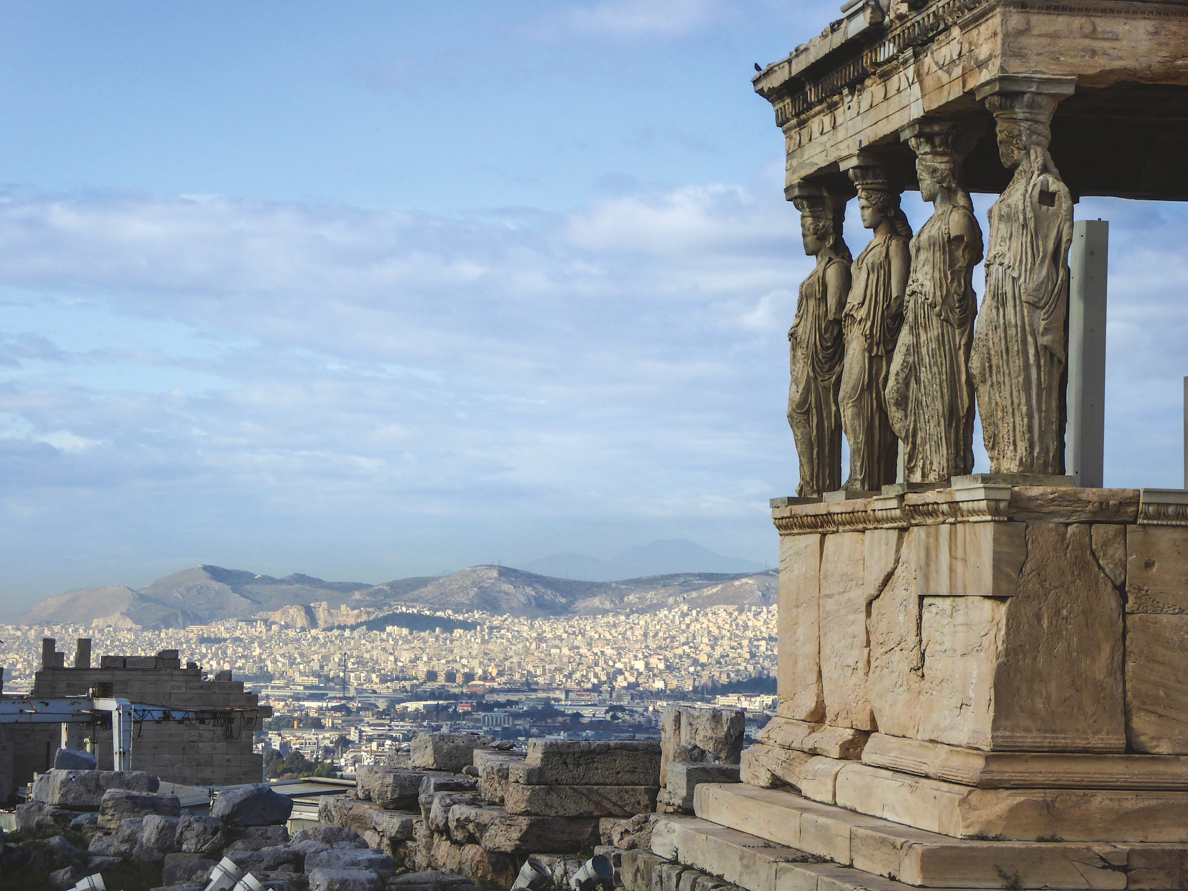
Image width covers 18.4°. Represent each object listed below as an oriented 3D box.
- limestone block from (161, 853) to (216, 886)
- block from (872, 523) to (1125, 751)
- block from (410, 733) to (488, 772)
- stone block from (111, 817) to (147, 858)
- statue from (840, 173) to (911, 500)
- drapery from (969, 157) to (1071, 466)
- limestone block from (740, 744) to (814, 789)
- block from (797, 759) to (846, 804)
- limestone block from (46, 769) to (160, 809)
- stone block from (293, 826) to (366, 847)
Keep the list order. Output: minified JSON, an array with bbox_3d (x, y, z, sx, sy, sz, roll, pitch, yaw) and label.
[{"bbox_3d":[-3.713,3.888,33.710,0.447,0.268,0.400,1,-2,1],"label":"limestone block"},{"bbox_3d":[2.438,1.156,22.539,0.780,1.310,2.940,2,-2,-9],"label":"block"},{"bbox_3d":[-1.167,2.468,29.500,0.500,0.290,0.700,2,-2,-9],"label":"block"},{"bbox_3d":[-3.813,3.225,30.200,0.320,0.330,0.330,2,-3,-9],"label":"stone block"},{"bbox_3d":[1.922,-0.819,24.753,0.530,2.240,0.580,2,-2,-9],"label":"statue"},{"bbox_3d":[2.483,-0.720,21.266,0.510,1.747,0.640,2,-3,-9],"label":"drapery"},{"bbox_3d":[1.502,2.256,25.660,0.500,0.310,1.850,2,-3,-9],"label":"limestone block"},{"bbox_3d":[1.700,2.221,24.305,0.440,0.280,1.030,2,-2,-9],"label":"block"},{"bbox_3d":[-3.917,2.740,29.300,0.840,0.290,0.500,2,-2,-9],"label":"limestone block"},{"bbox_3d":[-2.229,3.310,31.000,0.580,0.230,0.450,2,-2,-9],"label":"stone block"}]

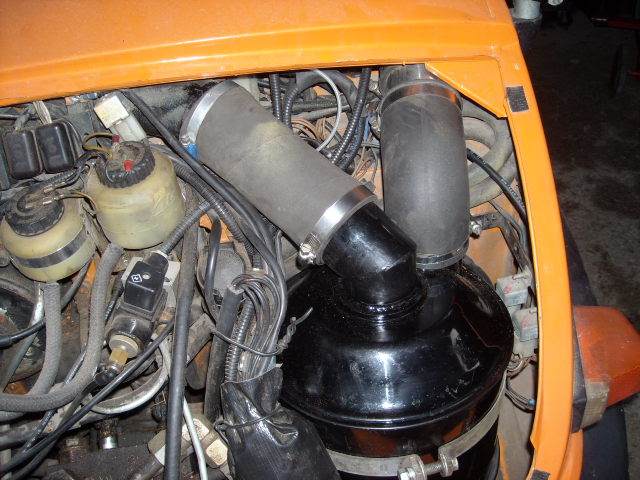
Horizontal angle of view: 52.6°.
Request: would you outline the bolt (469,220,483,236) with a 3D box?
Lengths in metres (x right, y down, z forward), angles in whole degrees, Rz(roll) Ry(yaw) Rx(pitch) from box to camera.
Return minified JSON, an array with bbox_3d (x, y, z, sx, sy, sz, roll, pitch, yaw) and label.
[{"bbox_3d":[0.180,-0.013,0.750,0.015,0.015,0.018,14,39,3],"label":"bolt"}]

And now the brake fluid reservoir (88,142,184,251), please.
[{"bbox_3d":[-0.169,-0.044,0.590,0.082,0.078,0.082,-4,42,0],"label":"brake fluid reservoir"}]

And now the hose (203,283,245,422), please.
[{"bbox_3d":[-0.102,0.128,0.690,0.019,0.172,0.019,14,29,0],"label":"hose"}]

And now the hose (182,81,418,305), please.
[{"bbox_3d":[-0.015,-0.045,0.655,0.285,0.110,0.102,41,57,19],"label":"hose"}]

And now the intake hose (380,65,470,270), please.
[{"bbox_3d":[0.113,-0.078,0.698,0.096,0.215,0.118,-2,3,0],"label":"intake hose"}]

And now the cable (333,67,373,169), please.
[{"bbox_3d":[0.044,-0.155,0.815,0.019,0.135,0.017,16,14,0],"label":"cable"}]

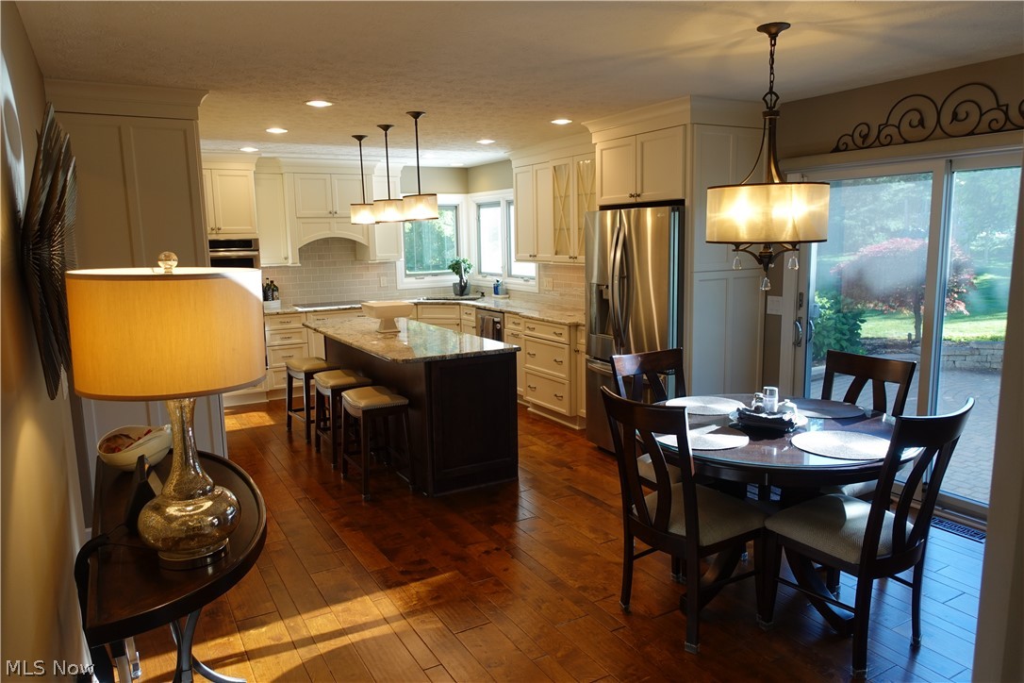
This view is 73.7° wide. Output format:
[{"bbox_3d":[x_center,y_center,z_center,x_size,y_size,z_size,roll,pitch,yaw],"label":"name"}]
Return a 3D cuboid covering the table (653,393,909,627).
[{"bbox_3d":[1.131,0.747,3.102,1.190,0.765,1.190,-6,10,-29],"label":"table"}]

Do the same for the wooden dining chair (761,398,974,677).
[{"bbox_3d":[1.354,0.699,2.653,0.490,1.015,0.630,-6,10,-30],"label":"wooden dining chair"}]

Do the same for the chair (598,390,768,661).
[{"bbox_3d":[0.680,0.679,2.794,0.580,1.010,0.480,-8,11,-36],"label":"chair"}]

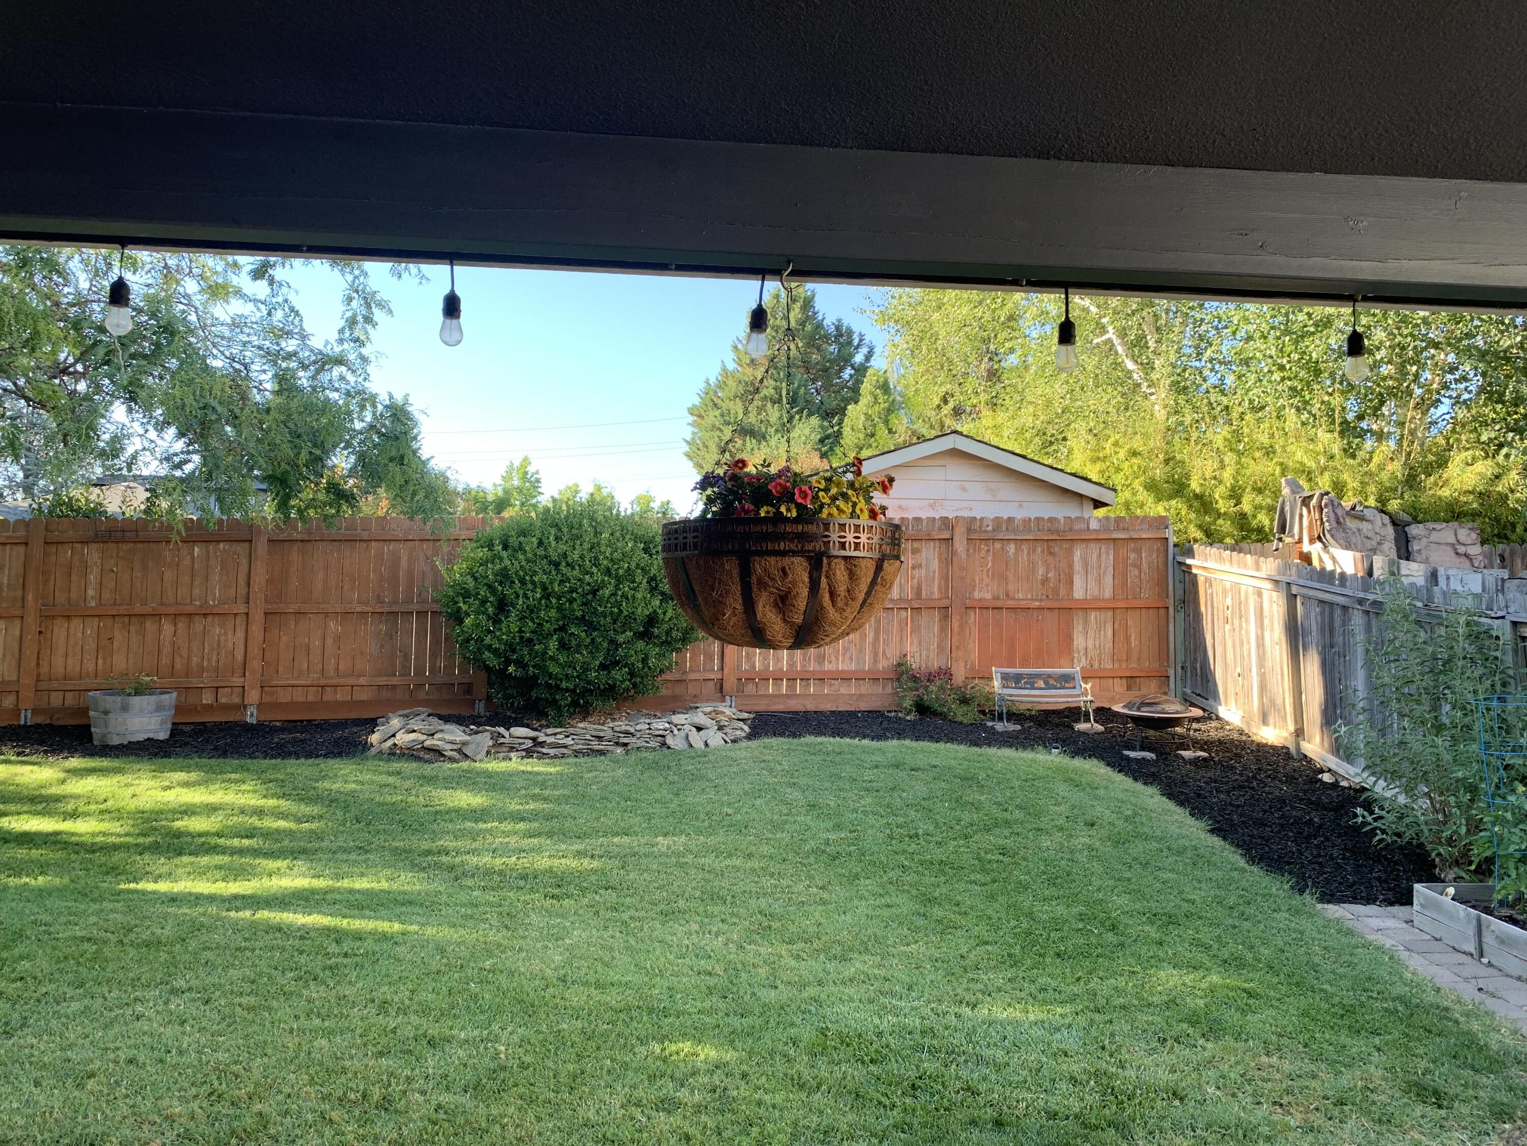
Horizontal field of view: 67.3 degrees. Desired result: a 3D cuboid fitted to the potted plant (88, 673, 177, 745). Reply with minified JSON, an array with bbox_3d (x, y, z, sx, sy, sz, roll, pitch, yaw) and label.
[{"bbox_3d":[-5.475,1.190,9.950,0.680,0.580,0.680,1,-2,-5],"label":"potted plant"}]

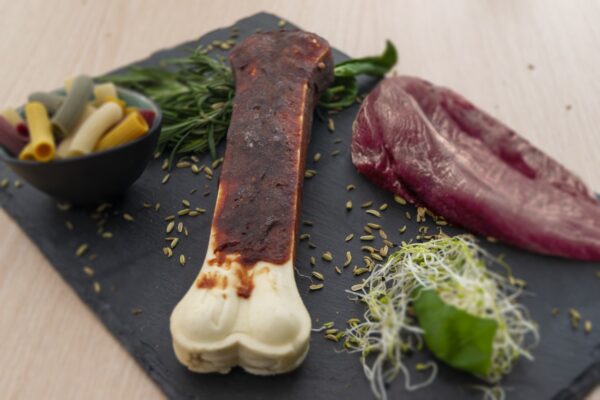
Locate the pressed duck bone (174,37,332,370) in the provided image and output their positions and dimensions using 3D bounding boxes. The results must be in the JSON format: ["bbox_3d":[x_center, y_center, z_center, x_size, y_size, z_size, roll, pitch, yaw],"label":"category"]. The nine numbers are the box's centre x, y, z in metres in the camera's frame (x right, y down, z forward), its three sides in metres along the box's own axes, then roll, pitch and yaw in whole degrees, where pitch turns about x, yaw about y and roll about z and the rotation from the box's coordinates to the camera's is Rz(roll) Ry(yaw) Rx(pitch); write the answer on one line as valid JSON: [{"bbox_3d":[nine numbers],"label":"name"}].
[{"bbox_3d":[-0.019,-0.020,0.416,0.065,0.020,0.264,2,41,2],"label":"pressed duck bone"}]

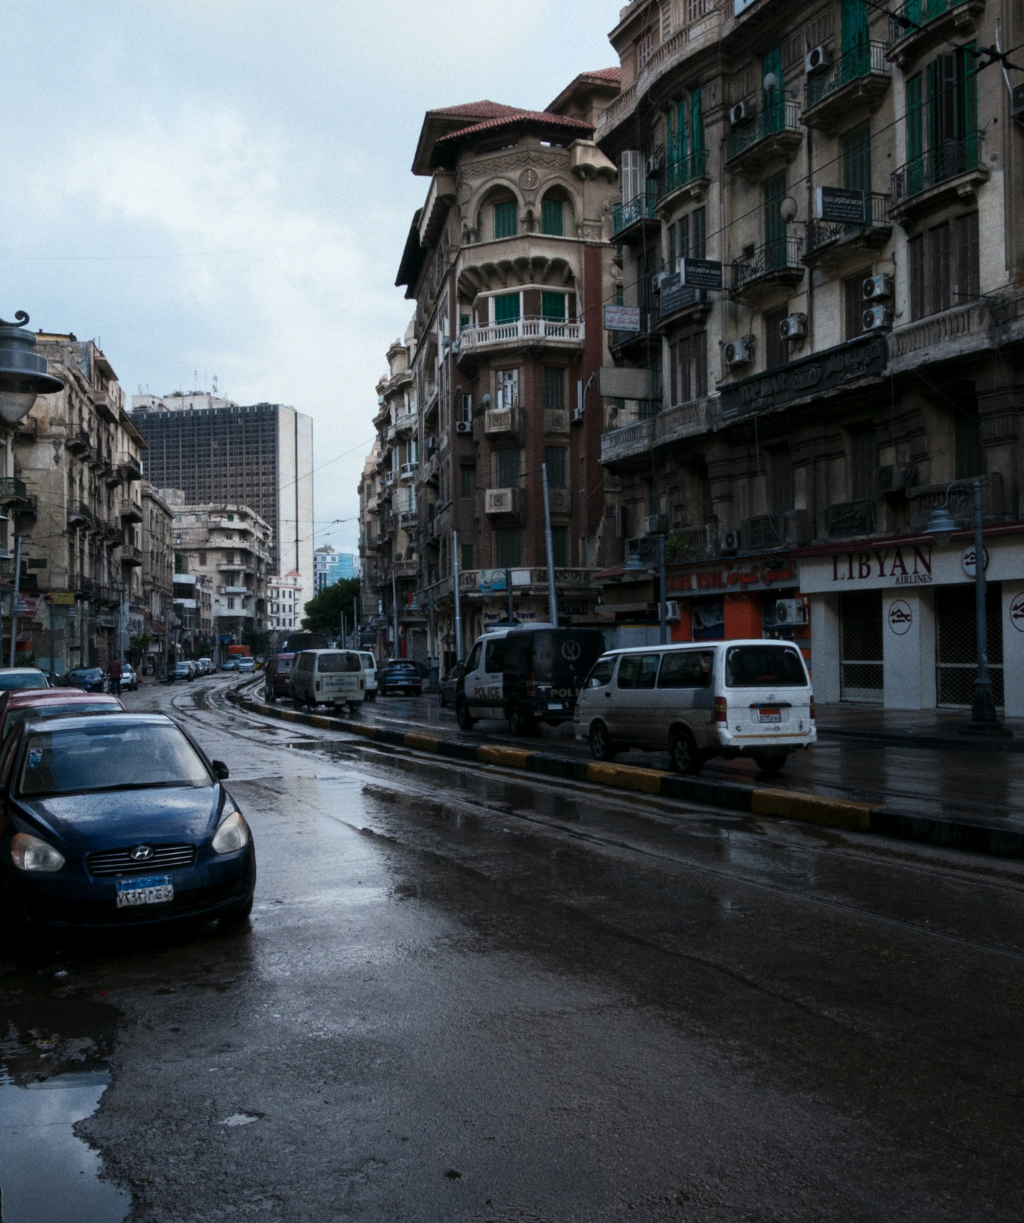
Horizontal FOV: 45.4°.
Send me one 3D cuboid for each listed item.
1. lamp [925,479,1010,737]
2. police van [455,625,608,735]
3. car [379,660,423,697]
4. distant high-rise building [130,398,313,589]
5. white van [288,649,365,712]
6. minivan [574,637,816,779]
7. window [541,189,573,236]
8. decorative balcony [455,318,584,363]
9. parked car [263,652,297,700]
[{"bbox_3d":[8.570,-0.053,23.248,1.550,4.750,0.700,0,-2,-24],"label":"lamp"},{"bbox_3d":[0.302,1.599,28.965,1.980,2.420,5.200,0,-2,-22],"label":"police van"},{"bbox_3d":[-5.211,2.839,53.541,1.770,1.500,4.300,0,-2,-17],"label":"car"},{"bbox_3d":[-95.076,-26.181,402.998,53.000,83.000,22.000,-1,-2,17],"label":"distant high-rise building"},{"bbox_3d":[-5.760,2.152,37.955,1.540,1.880,3.750,0,-2,-22],"label":"white van"},{"bbox_3d":[2.770,1.470,20.123,1.690,1.970,4.670,0,-2,-25],"label":"minivan"},{"bbox_3d":[2.247,-19.551,60.808,1.600,2.300,0.400,0,-2,-20],"label":"window"},{"bbox_3d":[0.393,-13.333,60.424,6.200,1.500,2.200,-1,-2,3],"label":"decorative balcony"},{"bbox_3d":[-9.015,2.566,49.149,1.550,1.850,3.750,0,-2,-20],"label":"parked car"}]

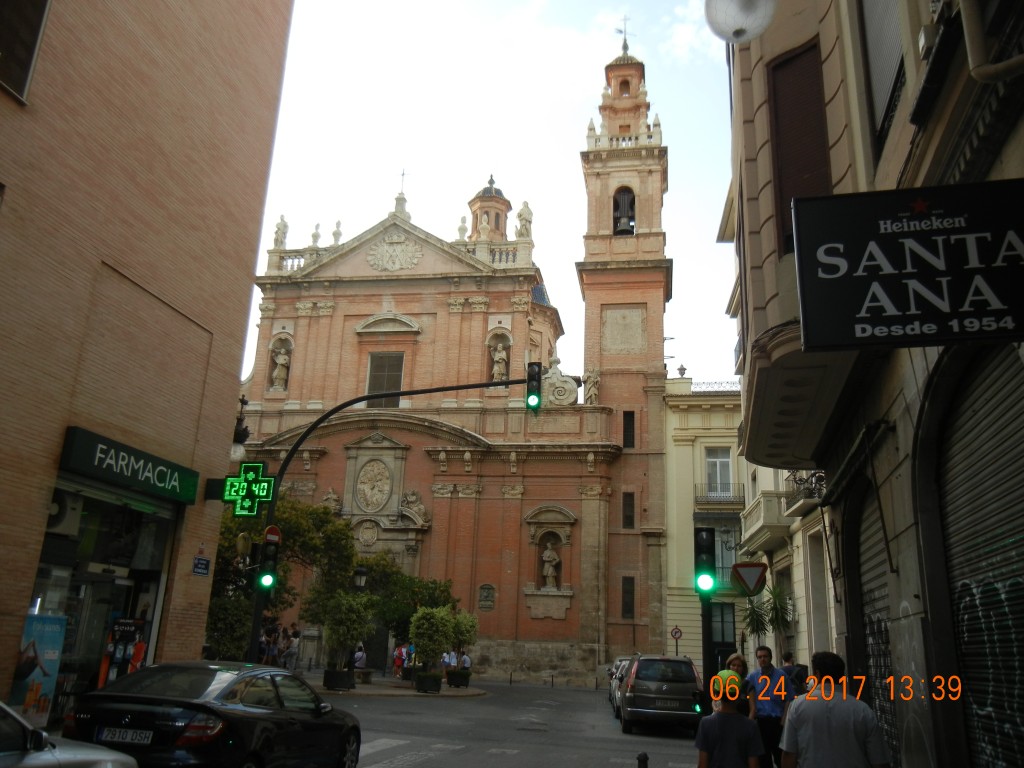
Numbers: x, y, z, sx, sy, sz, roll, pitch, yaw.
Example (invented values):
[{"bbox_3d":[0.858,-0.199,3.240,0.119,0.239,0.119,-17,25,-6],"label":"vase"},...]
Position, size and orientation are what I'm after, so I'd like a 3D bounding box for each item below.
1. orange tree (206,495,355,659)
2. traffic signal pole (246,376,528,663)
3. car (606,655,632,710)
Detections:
[{"bbox_3d":[-7.920,6.875,29.167,5.000,6.100,4.800,0,-17,8],"label":"orange tree"},{"bbox_3d":[-2.213,2.944,15.803,4.808,6.354,0.300,-1,-17,10],"label":"traffic signal pole"},{"bbox_3d":[3.977,9.303,27.110,1.780,1.560,4.300,1,-17,5],"label":"car"}]

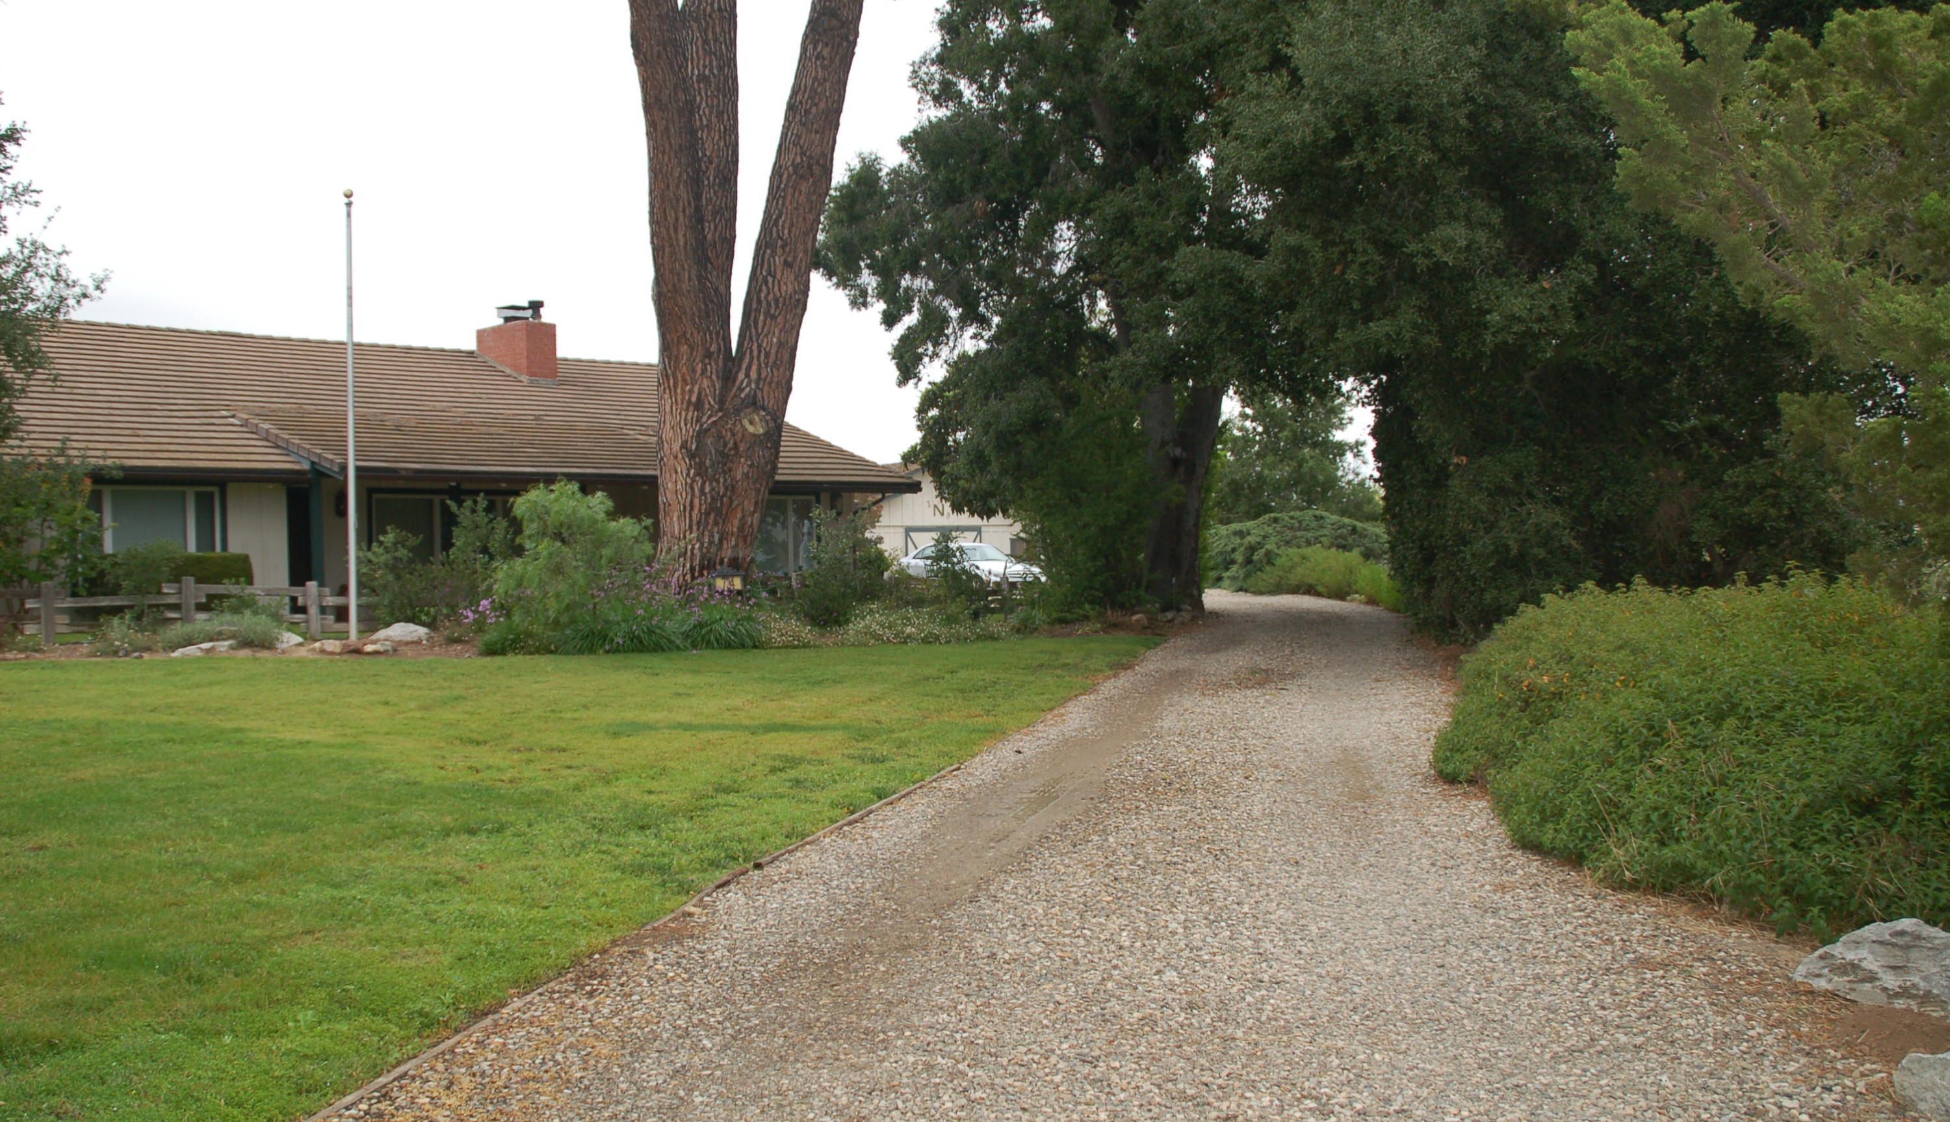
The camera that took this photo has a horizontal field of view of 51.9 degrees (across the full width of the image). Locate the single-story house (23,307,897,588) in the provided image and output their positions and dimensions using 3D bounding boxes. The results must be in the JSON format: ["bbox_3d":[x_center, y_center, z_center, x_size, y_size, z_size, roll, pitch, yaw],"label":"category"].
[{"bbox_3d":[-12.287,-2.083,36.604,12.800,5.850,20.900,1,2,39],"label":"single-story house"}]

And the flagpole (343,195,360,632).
[{"bbox_3d":[-8.274,-1.969,26.600,0.120,6.020,0.120,0,1,0],"label":"flagpole"}]

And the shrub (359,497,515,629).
[{"bbox_3d":[-7.665,0.023,28.500,2.200,1.950,1.800,-1,1,-17],"label":"shrub"}]

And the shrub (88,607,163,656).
[{"bbox_3d":[-10.425,0.813,24.600,0.850,0.560,0.750,0,1,-3],"label":"shrub"}]

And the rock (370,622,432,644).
[{"bbox_3d":[-7.563,0.908,26.400,0.800,0.270,0.550,0,1,-6],"label":"rock"}]

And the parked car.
[{"bbox_3d":[-0.148,0.093,55.500,1.800,1.430,4.650,-1,2,-41],"label":"parked car"}]

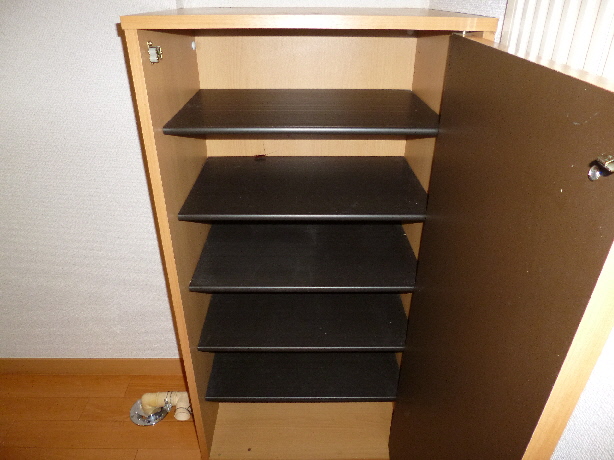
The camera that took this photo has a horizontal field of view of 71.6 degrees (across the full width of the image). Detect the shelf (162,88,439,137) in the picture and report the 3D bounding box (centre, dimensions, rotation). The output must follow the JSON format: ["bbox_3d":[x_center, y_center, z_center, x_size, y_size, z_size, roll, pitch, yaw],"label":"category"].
[{"bbox_3d":[0.003,-0.225,0.791,0.453,0.013,0.292,0,29,-1],"label":"shelf"}]

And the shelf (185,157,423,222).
[{"bbox_3d":[0.002,-0.093,0.865,0.453,0.013,0.292,0,29,-1],"label":"shelf"}]

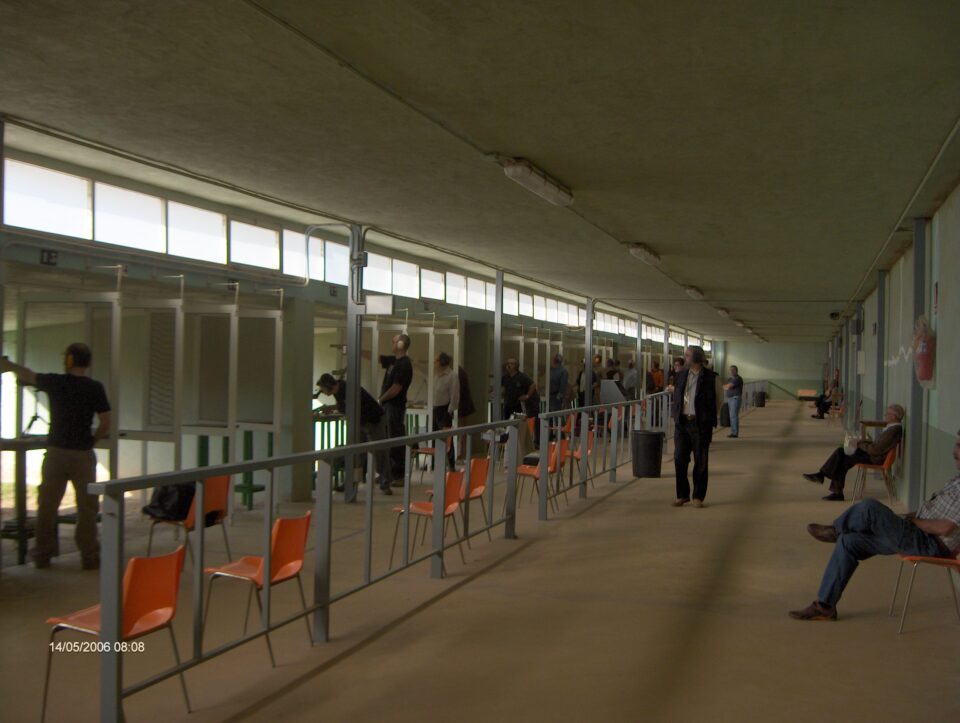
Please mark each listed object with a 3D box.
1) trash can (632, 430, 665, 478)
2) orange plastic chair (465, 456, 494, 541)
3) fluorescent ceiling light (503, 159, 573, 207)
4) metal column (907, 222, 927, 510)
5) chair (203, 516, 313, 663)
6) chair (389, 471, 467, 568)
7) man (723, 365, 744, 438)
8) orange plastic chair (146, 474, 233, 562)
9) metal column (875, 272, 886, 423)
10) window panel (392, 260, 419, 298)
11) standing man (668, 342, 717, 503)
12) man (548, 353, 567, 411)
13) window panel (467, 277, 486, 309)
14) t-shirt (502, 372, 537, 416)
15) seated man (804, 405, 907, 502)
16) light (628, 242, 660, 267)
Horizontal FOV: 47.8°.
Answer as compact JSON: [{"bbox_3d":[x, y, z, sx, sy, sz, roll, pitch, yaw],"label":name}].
[{"bbox_3d":[2.431,1.333,15.562,0.470,0.645,0.470,1,0,17],"label":"trash can"},{"bbox_3d":[-0.192,1.209,9.478,0.500,0.770,0.480,1,0,20],"label":"orange plastic chair"},{"bbox_3d":[0.482,-1.426,8.702,0.190,0.120,1.600,1,0,17],"label":"fluorescent ceiling light"},{"bbox_3d":[4.231,0.161,10.474,0.120,3.070,0.120,1,0,17],"label":"metal column"},{"bbox_3d":[-1.208,1.189,5.853,0.500,0.755,0.460,1,0,17],"label":"chair"},{"bbox_3d":[-0.398,1.202,8.349,0.500,0.770,0.480,1,0,21],"label":"chair"},{"bbox_3d":[5.969,0.919,25.473,0.380,1.700,0.500,1,0,-22],"label":"man"},{"bbox_3d":[-2.051,1.175,7.587,0.500,0.755,0.460,1,0,17],"label":"orange plastic chair"},{"bbox_3d":[5.892,0.211,15.947,0.120,3.070,0.120,1,0,17],"label":"metal column"},{"bbox_3d":[-1.024,-1.138,15.009,0.060,0.490,0.980,1,0,17],"label":"window panel"},{"bbox_3d":[2.475,0.746,12.467,0.500,1.810,0.360,1,0,35],"label":"standing man"},{"bbox_3d":[1.522,0.756,21.298,0.360,1.800,0.480,1,0,23],"label":"man"},{"bbox_3d":[-0.048,-1.124,18.130,0.060,0.480,1.000,1,0,17],"label":"window panel"},{"bbox_3d":[0.636,0.512,17.898,0.500,0.710,0.300,1,0,32],"label":"t-shirt"},{"bbox_3d":[4.537,1.103,13.139,1.170,1.180,0.550,1,0,17],"label":"seated man"},{"bbox_3d":[2.147,-1.369,13.989,0.170,0.100,1.570,1,0,17],"label":"light"}]

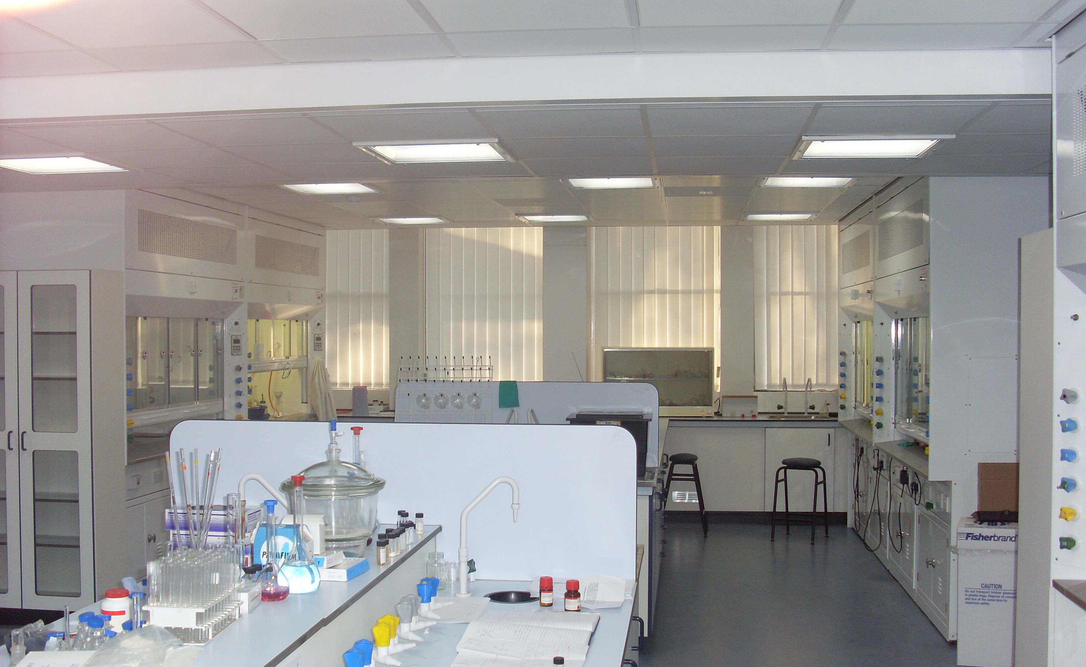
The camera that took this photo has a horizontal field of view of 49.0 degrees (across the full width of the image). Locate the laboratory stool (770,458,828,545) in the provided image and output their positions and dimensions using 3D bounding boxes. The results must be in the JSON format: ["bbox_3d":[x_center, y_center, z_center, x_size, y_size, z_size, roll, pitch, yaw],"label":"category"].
[{"bbox_3d":[1.970,1.274,9.105,0.360,0.606,0.340,0,0,28],"label":"laboratory stool"}]

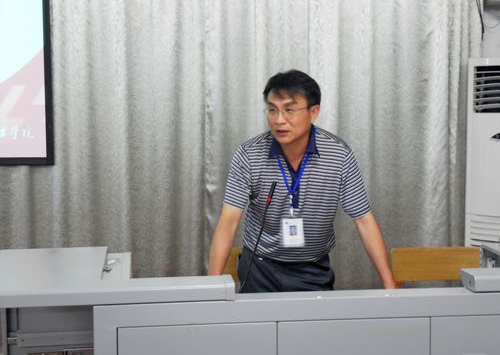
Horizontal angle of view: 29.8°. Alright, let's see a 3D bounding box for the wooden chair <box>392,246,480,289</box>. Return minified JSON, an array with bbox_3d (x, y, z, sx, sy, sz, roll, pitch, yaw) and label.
[{"bbox_3d":[0.790,0.722,3.852,0.410,0.820,0.460,0,5,-4],"label":"wooden chair"}]

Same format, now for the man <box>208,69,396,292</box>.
[{"bbox_3d":[0.178,0.413,3.215,0.640,1.560,0.500,0,5,1],"label":"man"}]

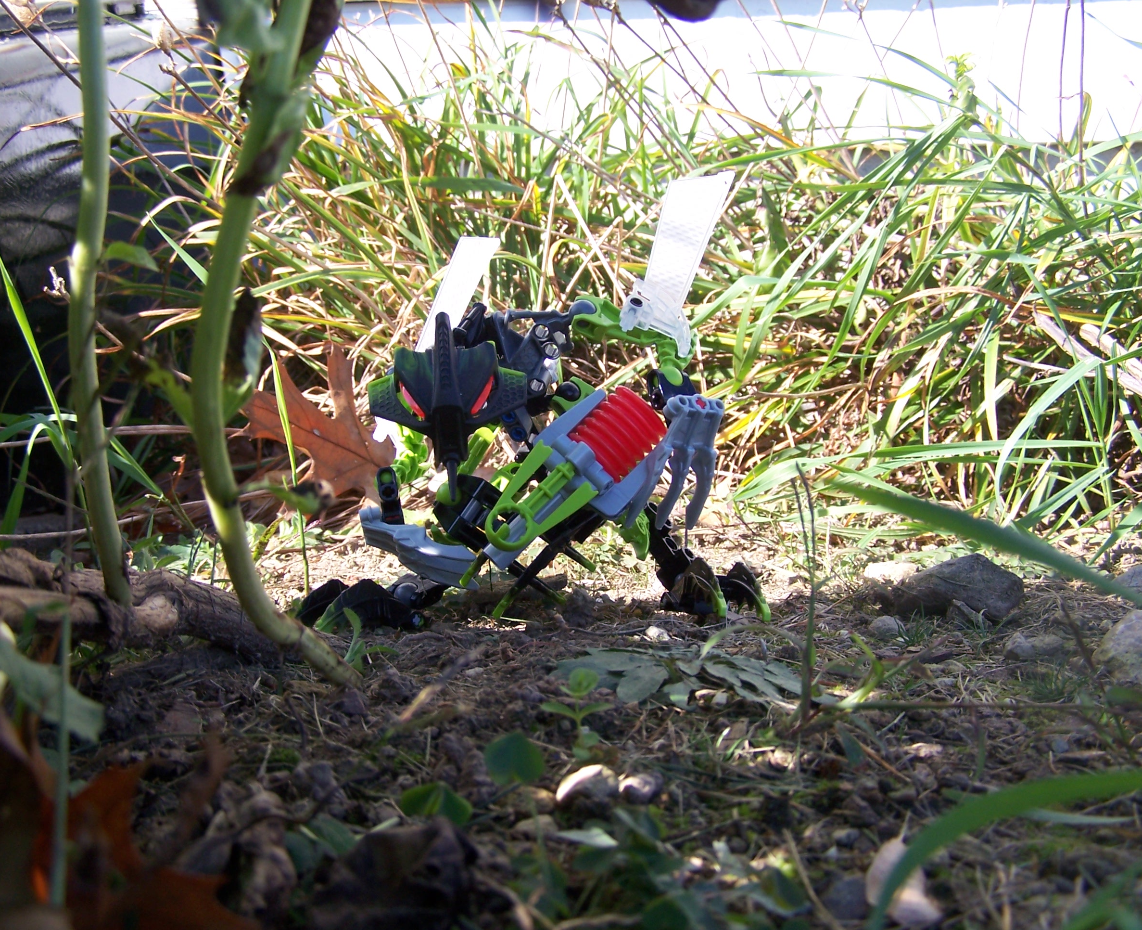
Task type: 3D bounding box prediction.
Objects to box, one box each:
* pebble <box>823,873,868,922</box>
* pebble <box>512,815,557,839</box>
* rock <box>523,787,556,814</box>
[{"bbox_3d":[0.044,0.069,0.217,0.008,0.008,0.006,-1,2,0],"label":"pebble"},{"bbox_3d":[-0.007,0.069,0.262,0.009,0.004,0.007,-1,2,0],"label":"pebble"},{"bbox_3d":[-0.007,0.068,0.277,0.007,0.005,0.006,-1,2,0],"label":"rock"}]

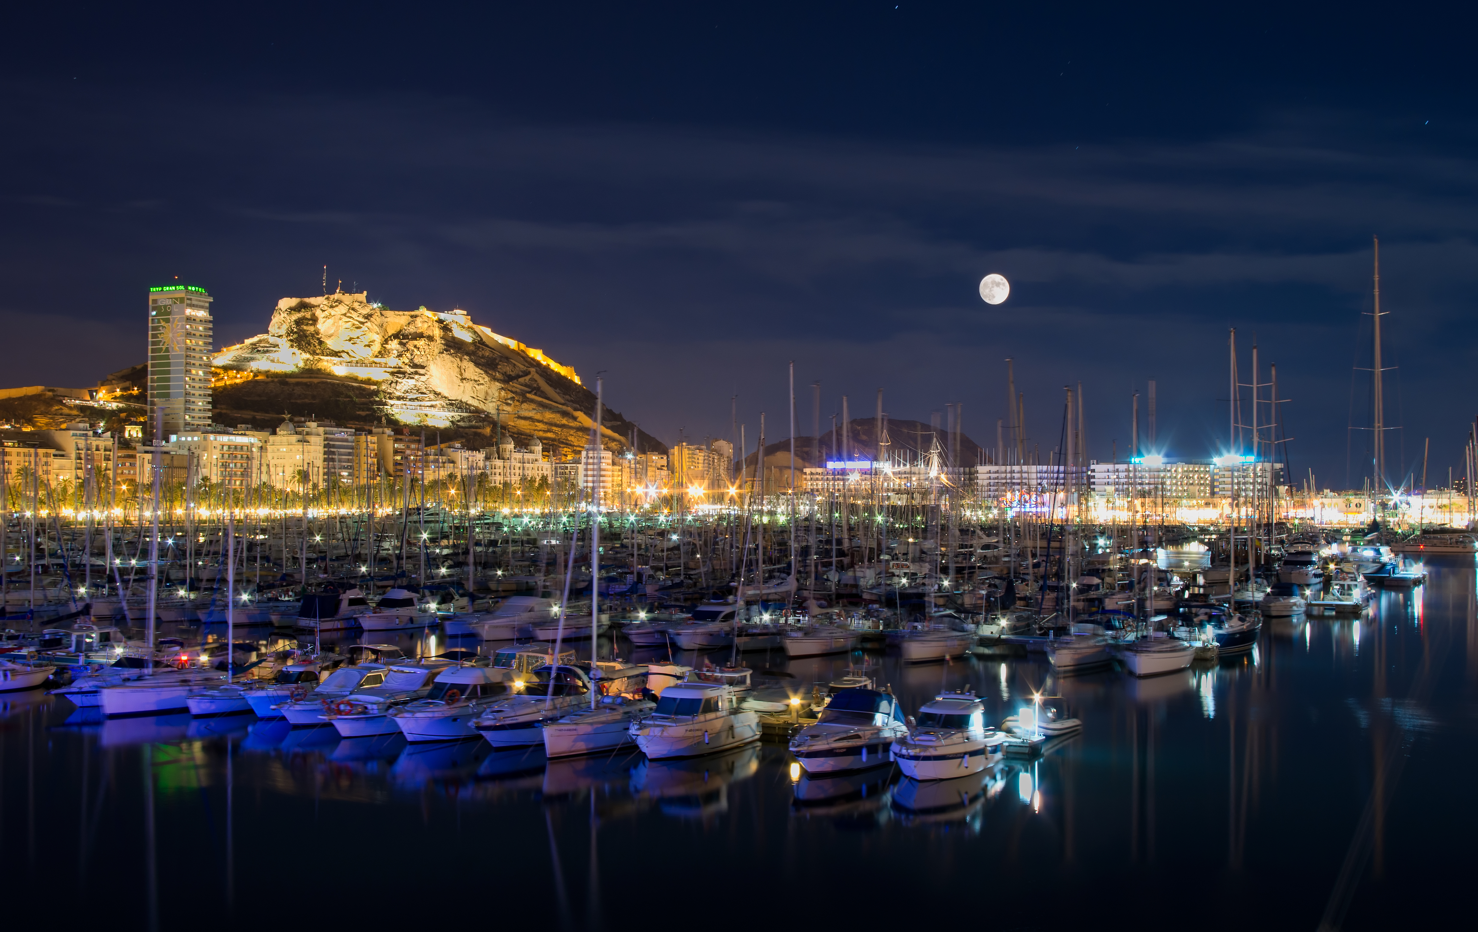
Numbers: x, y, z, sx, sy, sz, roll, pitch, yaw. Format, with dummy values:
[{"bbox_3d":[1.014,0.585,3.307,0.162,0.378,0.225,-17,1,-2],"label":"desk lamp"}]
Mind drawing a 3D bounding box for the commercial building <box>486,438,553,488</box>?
[{"bbox_3d":[-122.740,3.340,850.870,21.000,33.670,68.820,0,-1,18],"label":"commercial building"}]

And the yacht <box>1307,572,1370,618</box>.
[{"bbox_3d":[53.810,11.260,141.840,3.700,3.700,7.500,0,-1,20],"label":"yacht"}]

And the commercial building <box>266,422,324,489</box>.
[{"bbox_3d":[-183.150,-0.210,660.210,18.060,34.340,13.530,0,-1,18],"label":"commercial building"}]

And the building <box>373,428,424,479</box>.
[{"bbox_3d":[-156.030,1.310,724.160,14.000,33.490,26.810,0,-1,18],"label":"building"}]

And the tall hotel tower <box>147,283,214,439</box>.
[{"bbox_3d":[-234.760,-29.350,672.740,19.200,90.820,16.370,0,-1,22],"label":"tall hotel tower"}]

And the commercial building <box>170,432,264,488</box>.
[{"bbox_3d":[-199.640,1.690,609.850,18.320,28.840,31.360,0,-1,18],"label":"commercial building"}]

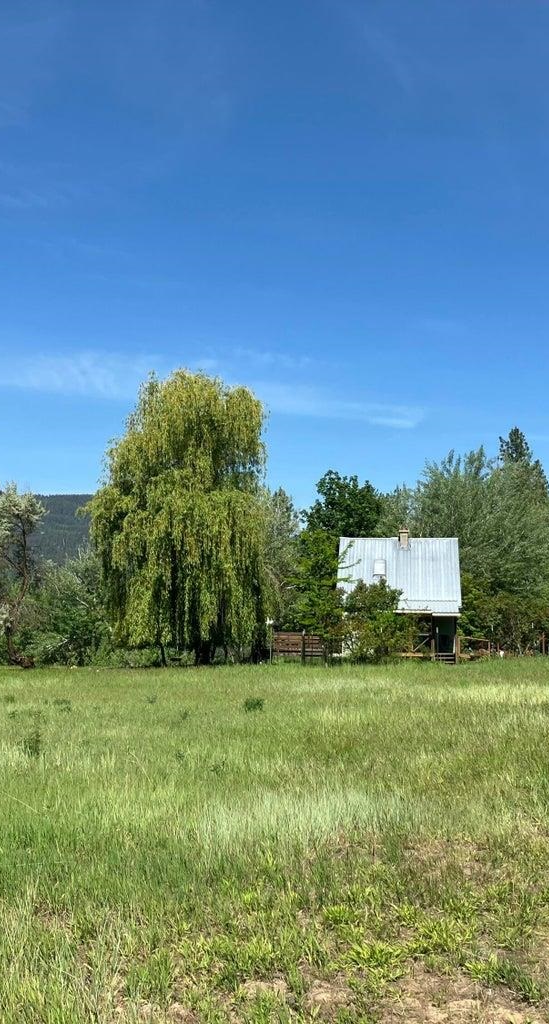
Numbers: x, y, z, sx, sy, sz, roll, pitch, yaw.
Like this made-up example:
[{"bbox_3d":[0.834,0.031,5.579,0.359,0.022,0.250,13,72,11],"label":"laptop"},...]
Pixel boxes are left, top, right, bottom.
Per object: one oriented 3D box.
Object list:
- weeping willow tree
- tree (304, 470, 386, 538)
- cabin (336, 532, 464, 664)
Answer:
[{"bbox_3d":[-4.678,0.164,54.265,8.480,14.484,8.480,0,-6,0],"label":"weeping willow tree"},{"bbox_3d":[4.300,3.009,68.047,5.177,11.313,5.177,0,-6,0],"label":"tree"},{"bbox_3d":[6.600,4.429,58.252,6.250,6.950,7.000,-1,-6,7],"label":"cabin"}]

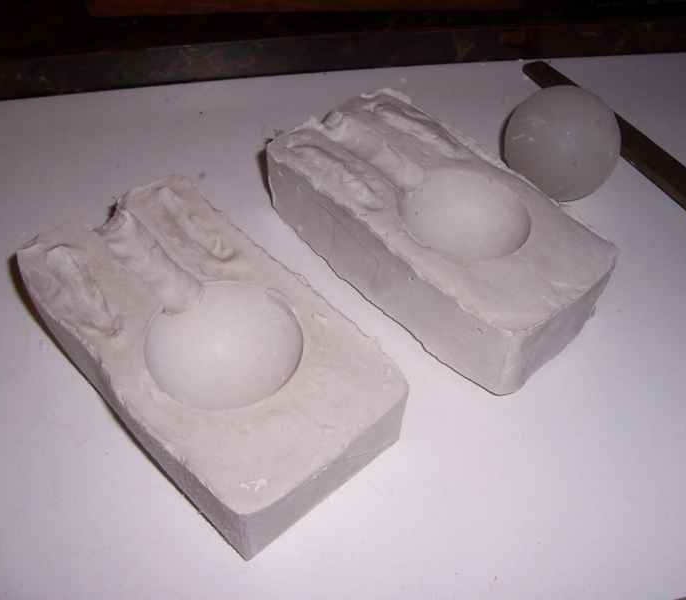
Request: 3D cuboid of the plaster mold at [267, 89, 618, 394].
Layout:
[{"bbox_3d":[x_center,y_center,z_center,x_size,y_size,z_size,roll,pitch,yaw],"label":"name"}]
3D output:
[{"bbox_3d":[0.050,-0.040,0.433,0.090,0.051,0.175,-33,59,-27],"label":"plaster mold"}]

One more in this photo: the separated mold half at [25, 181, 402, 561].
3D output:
[{"bbox_3d":[-0.063,0.022,0.376,0.095,0.046,0.180,-33,58,-27],"label":"separated mold half"}]

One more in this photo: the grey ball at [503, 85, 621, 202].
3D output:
[{"bbox_3d":[0.117,-0.083,0.421,0.062,0.062,0.062,5,50,0],"label":"grey ball"}]

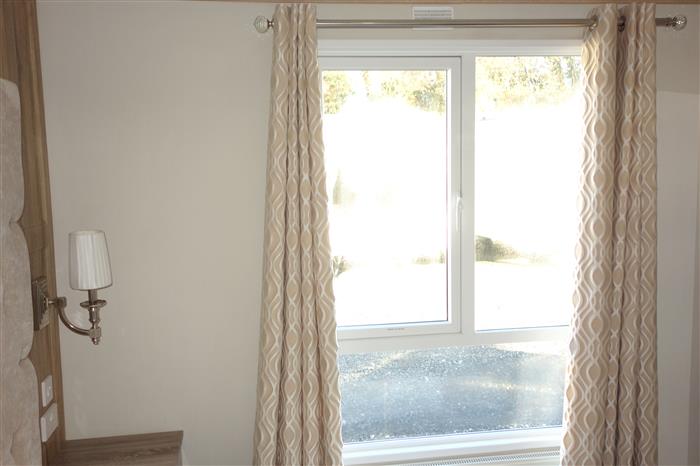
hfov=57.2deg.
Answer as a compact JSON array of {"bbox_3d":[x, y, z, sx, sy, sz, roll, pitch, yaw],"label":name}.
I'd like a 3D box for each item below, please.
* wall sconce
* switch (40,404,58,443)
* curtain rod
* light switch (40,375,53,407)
[{"bbox_3d":[-0.972,0.203,2.273,0.252,0.405,0.142,-2,6,-8],"label":"wall sconce"},{"bbox_3d":[-1.080,0.681,2.308,0.012,0.086,0.144,-2,6,-8],"label":"switch"},{"bbox_3d":[0.514,-0.817,2.497,1.755,0.062,0.070,-3,6,-8],"label":"curtain rod"},{"bbox_3d":[-1.084,0.566,2.299,0.011,0.086,0.086,-2,6,-8],"label":"light switch"}]

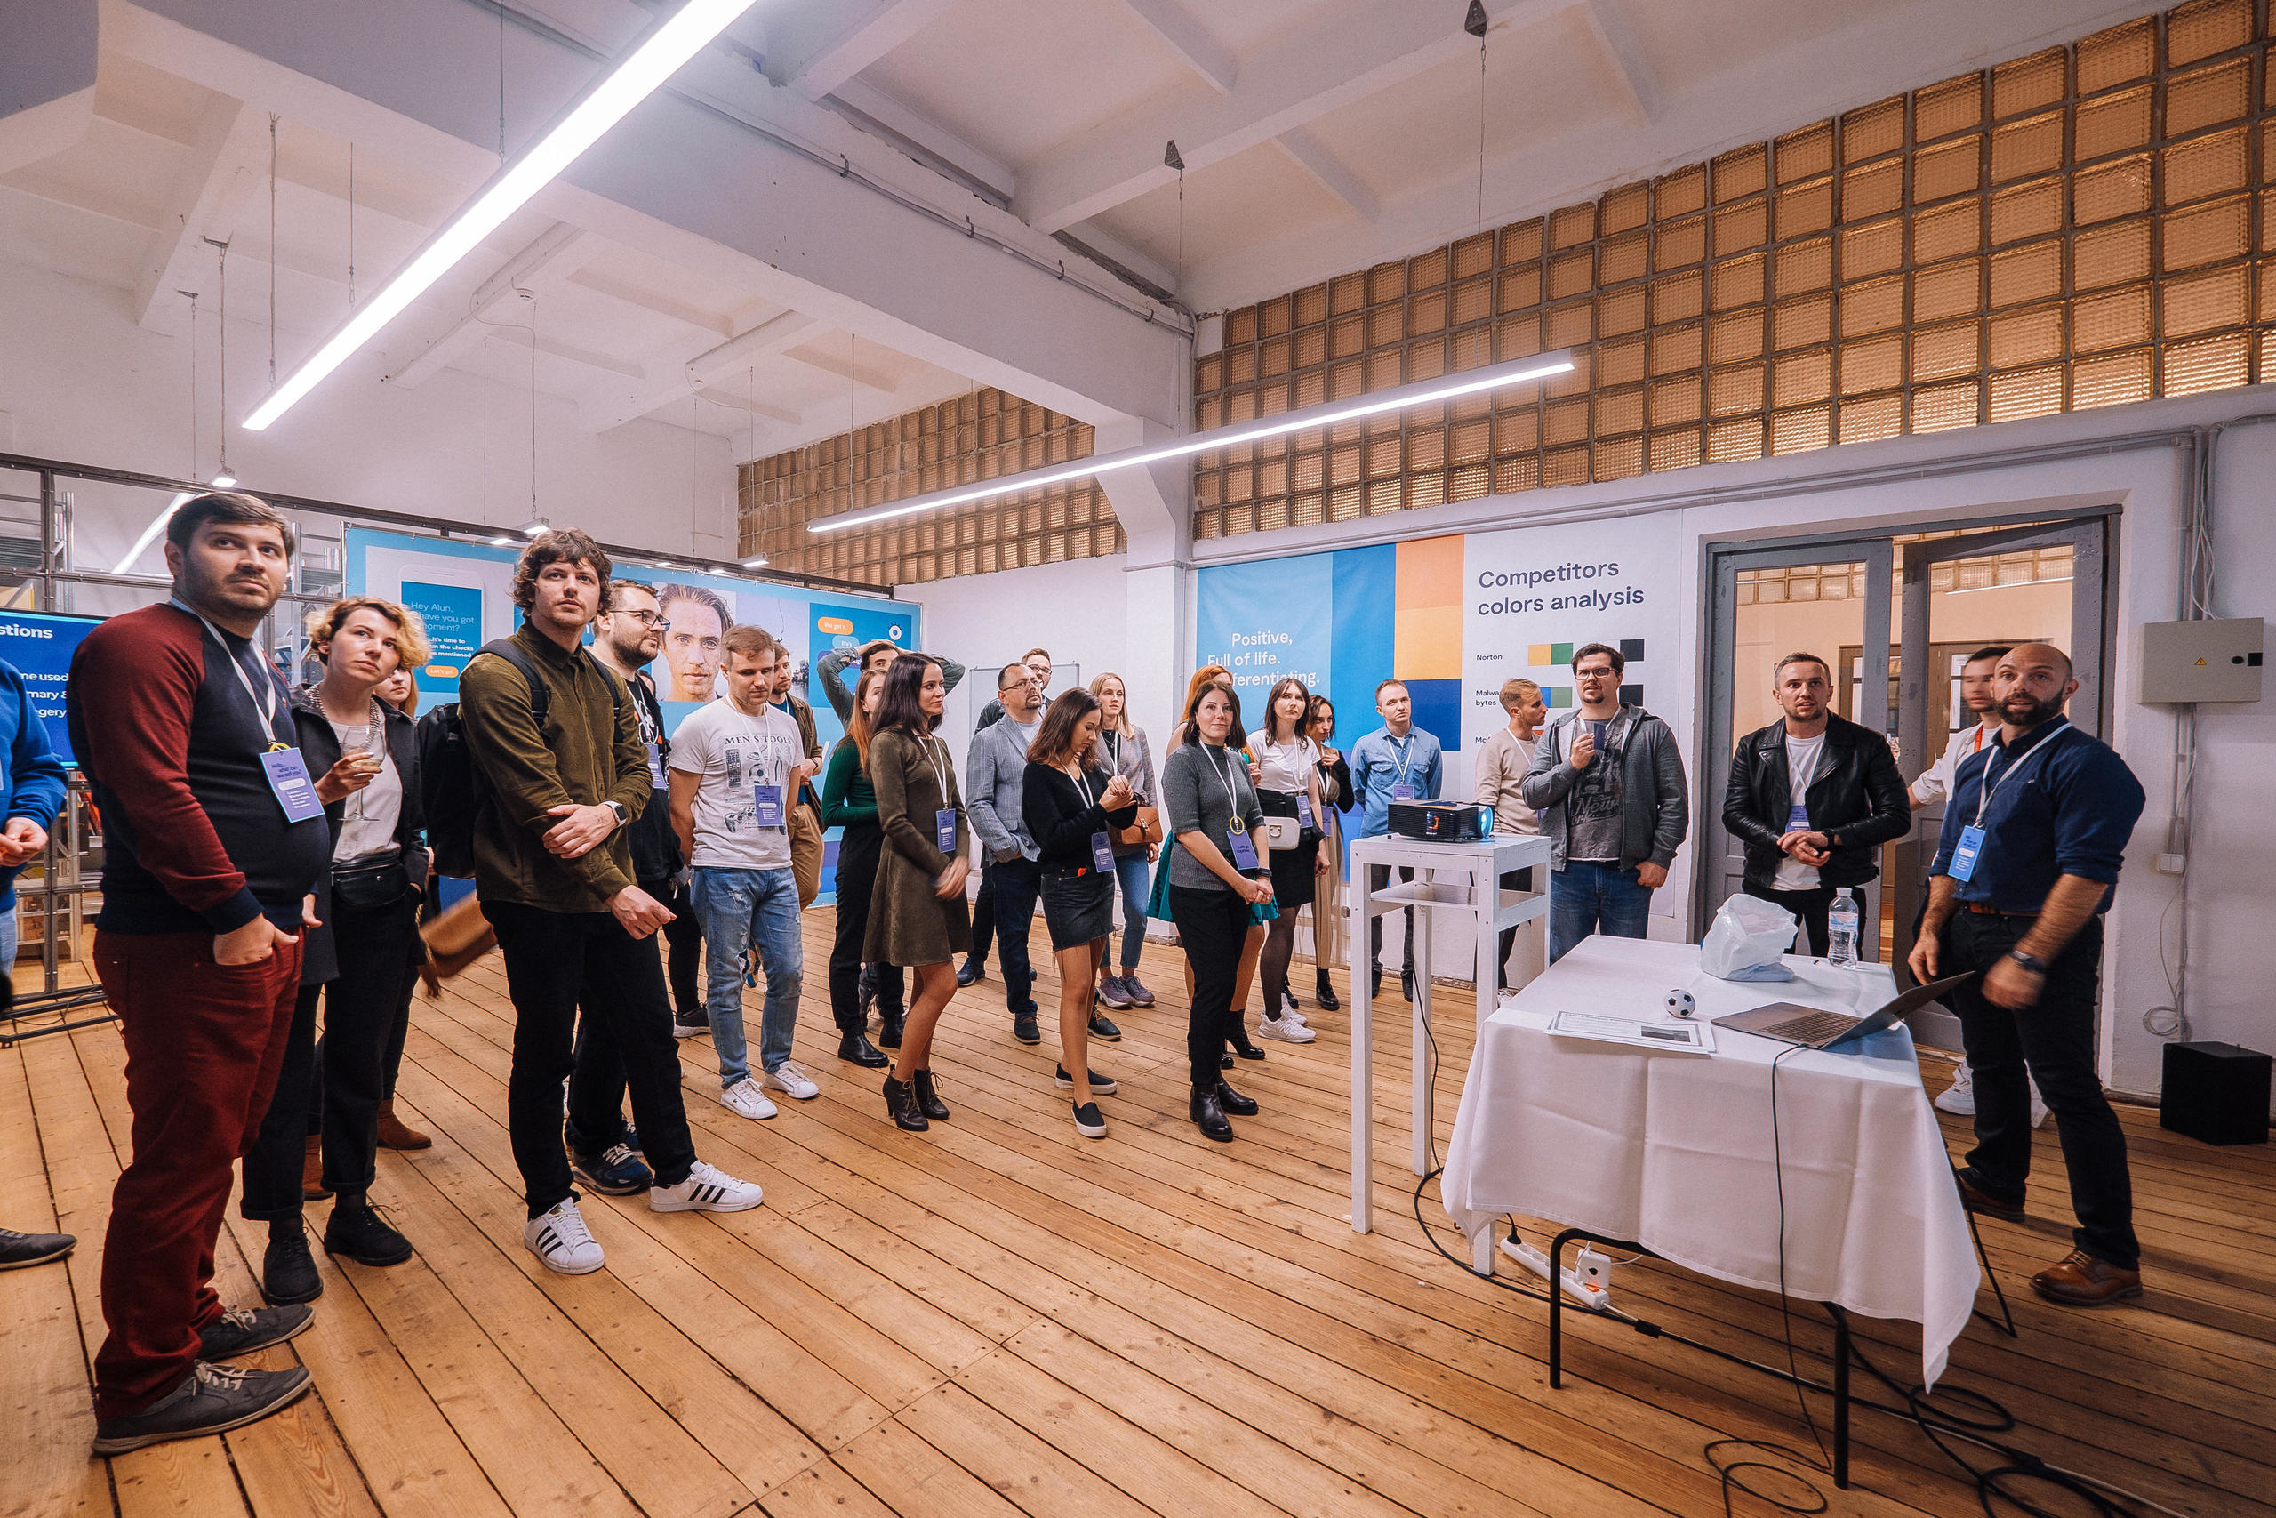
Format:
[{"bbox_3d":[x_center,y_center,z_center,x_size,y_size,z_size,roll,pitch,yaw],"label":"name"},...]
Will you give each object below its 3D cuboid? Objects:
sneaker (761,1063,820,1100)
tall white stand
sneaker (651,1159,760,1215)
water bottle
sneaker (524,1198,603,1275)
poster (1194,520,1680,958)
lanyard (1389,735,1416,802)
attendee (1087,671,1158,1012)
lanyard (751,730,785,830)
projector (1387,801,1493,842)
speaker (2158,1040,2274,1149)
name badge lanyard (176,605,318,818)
[{"bbox_3d":[-1.362,1.240,3.732,0.295,0.110,0.105,1,2,31],"label":"sneaker"},{"bbox_3d":[0.903,0.775,2.709,0.385,1.085,0.472,2,2,39],"label":"tall white stand"},{"bbox_3d":[-1.273,1.259,2.803,0.300,0.120,0.110,0,1,-5],"label":"sneaker"},{"bbox_3d":[1.957,0.459,2.624,0.067,0.215,0.067,0,1,0],"label":"water bottle"},{"bbox_3d":[-1.518,1.245,2.507,0.300,0.115,0.105,1,2,34],"label":"sneaker"},{"bbox_3d":[1.468,-0.241,5.417,2.771,1.957,0.020,2,2,39],"label":"poster"},{"bbox_3d":[1.385,0.080,5.020,0.160,0.420,0.140,1,1,12],"label":"lanyard"},{"bbox_3d":[-0.082,0.400,4.944,0.420,1.703,0.310,0,2,-25],"label":"attendee"},{"bbox_3d":[-1.339,0.071,3.440,0.140,0.375,0.080,0,2,-24],"label":"lanyard"},{"bbox_3d":[0.888,0.182,2.765,0.220,0.095,0.280,2,2,39],"label":"projector"},{"bbox_3d":[3.802,1.174,3.339,0.218,0.303,0.164,0,1,-2],"label":"speaker"},{"bbox_3d":[-1.858,-0.098,1.980,0.200,0.440,0.160,0,1,-5],"label":"name badge lanyard"}]

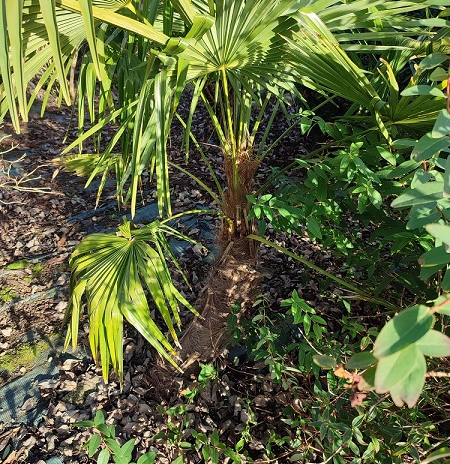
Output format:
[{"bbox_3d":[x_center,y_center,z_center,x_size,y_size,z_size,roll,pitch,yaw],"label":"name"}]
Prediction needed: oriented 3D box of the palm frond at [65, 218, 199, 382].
[{"bbox_3d":[-0.297,0.209,1.360,0.400,0.500,0.220,8,36,11],"label":"palm frond"}]

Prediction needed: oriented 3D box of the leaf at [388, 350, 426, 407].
[{"bbox_3d":[0.244,0.186,0.560,0.044,0.018,0.083,13,68,25],"label":"leaf"}]

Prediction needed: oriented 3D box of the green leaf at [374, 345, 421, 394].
[{"bbox_3d":[0.221,0.173,0.550,0.043,0.018,0.082,36,79,30],"label":"green leaf"}]

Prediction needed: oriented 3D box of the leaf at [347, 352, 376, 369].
[{"bbox_3d":[0.270,0.254,0.850,0.067,0.015,0.035,-16,51,-3],"label":"leaf"}]

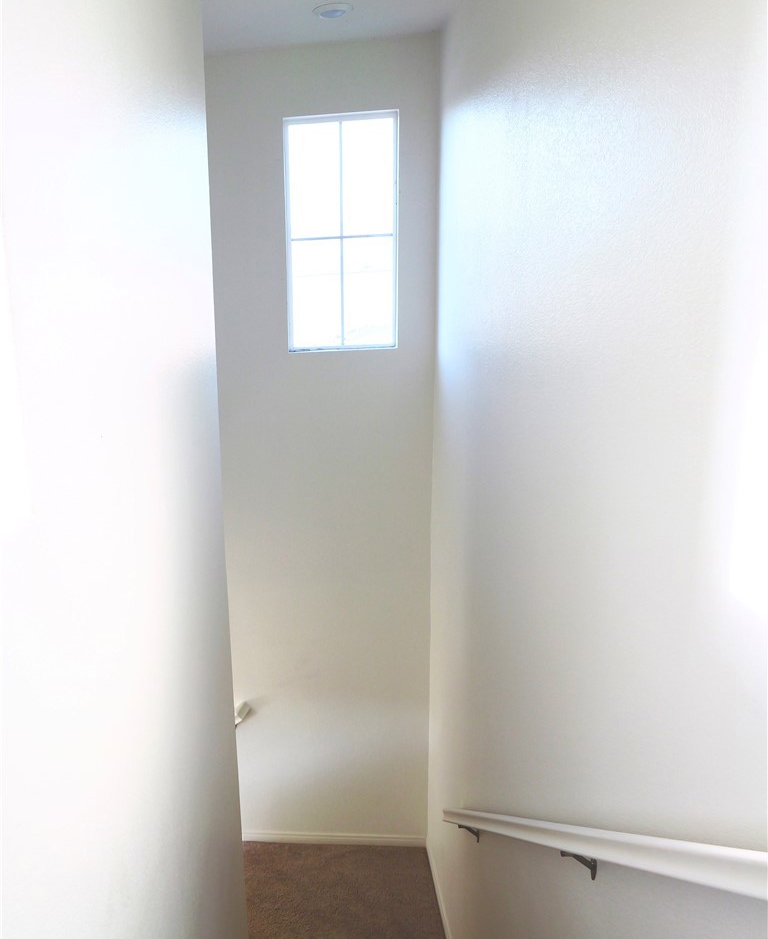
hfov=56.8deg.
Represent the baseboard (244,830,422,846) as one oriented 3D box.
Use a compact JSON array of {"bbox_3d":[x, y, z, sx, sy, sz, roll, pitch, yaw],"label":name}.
[{"bbox_3d":[-0.319,2.353,4.503,1.190,0.072,0.018,0,11,3],"label":"baseboard"}]

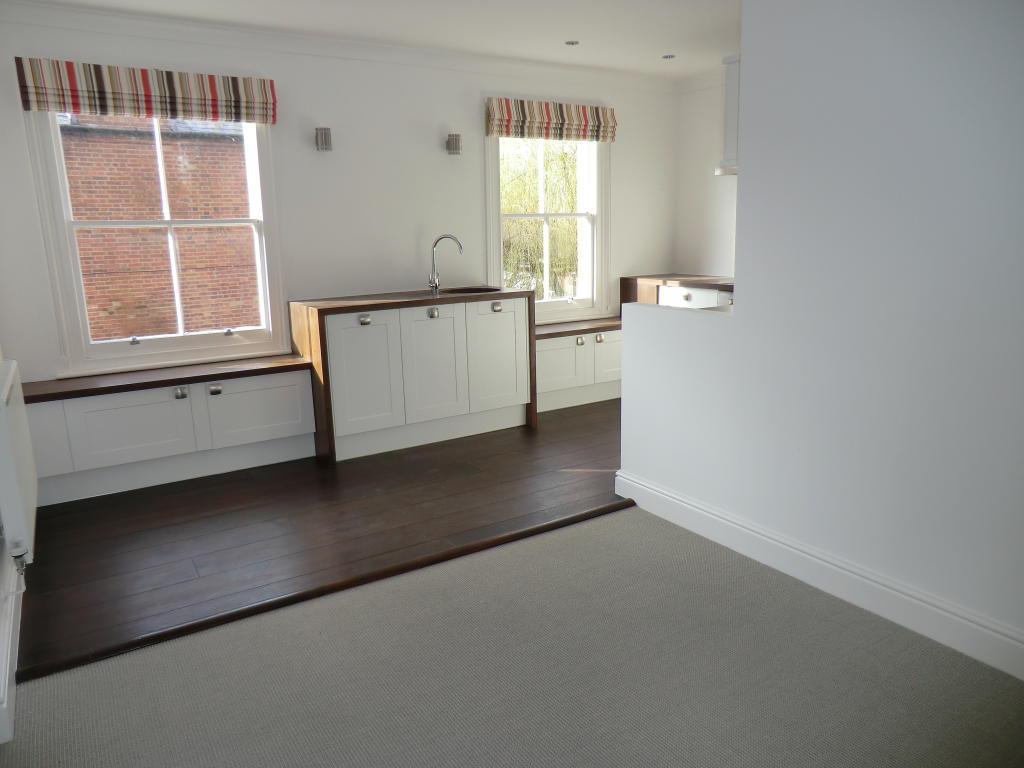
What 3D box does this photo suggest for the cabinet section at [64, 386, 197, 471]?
[{"bbox_3d":[-2.100,0.197,3.918,0.591,0.385,0.403,-9,14,-31],"label":"cabinet section"}]

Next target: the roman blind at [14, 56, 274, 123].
[{"bbox_3d":[-1.921,-1.571,3.857,1.249,0.253,0.094,-9,15,-31],"label":"roman blind"}]

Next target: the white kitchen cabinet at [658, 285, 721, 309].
[{"bbox_3d":[1.487,-0.651,5.333,0.460,0.166,0.582,-9,15,-31],"label":"white kitchen cabinet"}]

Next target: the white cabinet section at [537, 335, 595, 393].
[{"bbox_3d":[0.256,-0.178,5.370,0.623,0.385,0.403,-9,14,-31],"label":"white cabinet section"}]

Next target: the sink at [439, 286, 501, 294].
[{"bbox_3d":[-0.272,-0.552,4.886,0.418,0.169,0.418,-9,15,-31],"label":"sink"}]

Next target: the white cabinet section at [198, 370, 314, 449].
[{"bbox_3d":[-1.551,0.110,4.256,0.609,0.385,0.403,-9,14,-31],"label":"white cabinet section"}]

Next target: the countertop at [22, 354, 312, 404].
[{"bbox_3d":[-1.925,-0.047,4.023,1.484,0.039,0.388,-9,15,-31],"label":"countertop"}]

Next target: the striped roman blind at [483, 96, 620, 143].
[{"bbox_3d":[0.312,-1.922,5.203,1.129,0.255,0.094,-9,15,-31],"label":"striped roman blind"}]

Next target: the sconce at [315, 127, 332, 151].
[{"bbox_3d":[-1.159,-1.499,4.370,0.091,0.138,0.104,-9,15,-31],"label":"sconce"}]

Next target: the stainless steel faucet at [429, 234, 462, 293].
[{"bbox_3d":[-0.451,-0.826,4.860,0.240,0.383,0.068,-1,13,1],"label":"stainless steel faucet"}]

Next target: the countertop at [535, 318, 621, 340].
[{"bbox_3d":[0.458,-0.423,5.460,1.197,0.039,0.388,-9,15,-31],"label":"countertop"}]

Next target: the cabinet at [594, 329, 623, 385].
[{"bbox_3d":[0.746,-0.259,5.702,0.485,0.395,0.350,-9,15,-31],"label":"cabinet"}]

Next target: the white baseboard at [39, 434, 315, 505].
[{"bbox_3d":[-1.882,0.464,4.086,1.484,0.176,0.023,-9,15,-31],"label":"white baseboard"}]

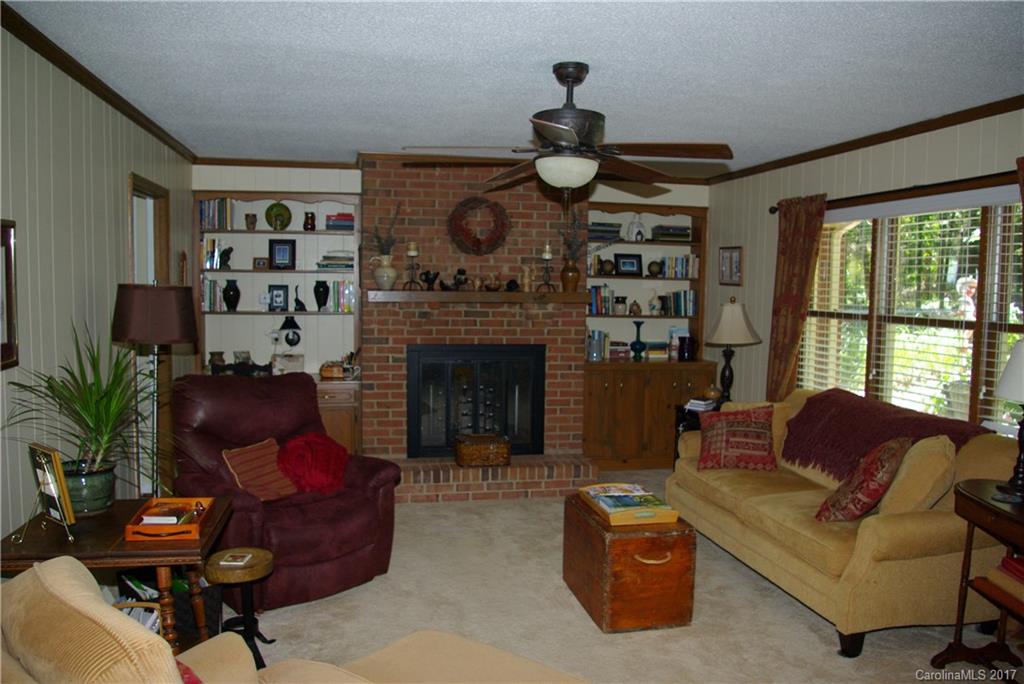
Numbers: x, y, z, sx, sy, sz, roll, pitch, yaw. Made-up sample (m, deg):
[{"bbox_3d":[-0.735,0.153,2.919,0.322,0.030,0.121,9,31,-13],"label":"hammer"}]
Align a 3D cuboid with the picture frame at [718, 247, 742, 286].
[{"bbox_3d":[1.757,-0.610,6.218,0.025,0.310,0.370,0,5,-12],"label":"picture frame"}]

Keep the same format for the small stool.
[{"bbox_3d":[-1.068,1.073,3.053,0.300,0.440,0.300,0,5,-12],"label":"small stool"}]

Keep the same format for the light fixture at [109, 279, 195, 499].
[{"bbox_3d":[-1.562,0.514,3.402,0.360,1.550,0.360,0,5,-12],"label":"light fixture"}]

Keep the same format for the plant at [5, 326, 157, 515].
[{"bbox_3d":[-1.494,0.274,2.749,0.530,0.680,0.560,0,5,-12],"label":"plant"}]

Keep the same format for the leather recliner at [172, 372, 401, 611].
[{"bbox_3d":[-1.227,0.701,4.096,0.940,1.010,0.950,-3,6,-41],"label":"leather recliner"}]

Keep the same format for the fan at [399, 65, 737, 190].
[{"bbox_3d":[0.230,-0.883,3.144,1.330,0.495,1.300,0,5,-12],"label":"fan"}]

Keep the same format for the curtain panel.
[{"bbox_3d":[1.903,0.087,5.226,0.130,2.100,0.590,0,5,-12],"label":"curtain panel"}]

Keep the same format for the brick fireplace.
[{"bbox_3d":[-0.265,-0.128,5.728,1.700,2.430,0.800,0,5,-12],"label":"brick fireplace"}]

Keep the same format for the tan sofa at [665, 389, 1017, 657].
[{"bbox_3d":[1.650,0.785,4.215,0.910,0.950,1.970,-1,5,-14],"label":"tan sofa"}]

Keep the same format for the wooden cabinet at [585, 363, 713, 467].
[{"bbox_3d":[1.070,0.603,6.502,1.170,0.890,0.420,0,5,-12],"label":"wooden cabinet"}]

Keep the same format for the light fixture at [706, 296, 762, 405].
[{"bbox_3d":[1.584,0.065,5.587,0.445,0.790,0.445,0,5,-12],"label":"light fixture"}]

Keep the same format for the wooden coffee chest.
[{"bbox_3d":[0.550,1.039,3.734,0.420,0.447,0.625,0,5,-11],"label":"wooden coffee chest"}]

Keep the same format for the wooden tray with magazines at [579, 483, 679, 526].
[{"bbox_3d":[0.556,0.769,3.684,0.335,0.075,0.450,0,5,-11],"label":"wooden tray with magazines"}]

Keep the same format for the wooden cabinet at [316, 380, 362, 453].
[{"bbox_3d":[-1.433,0.677,6.094,0.460,0.780,0.480,0,5,-12],"label":"wooden cabinet"}]

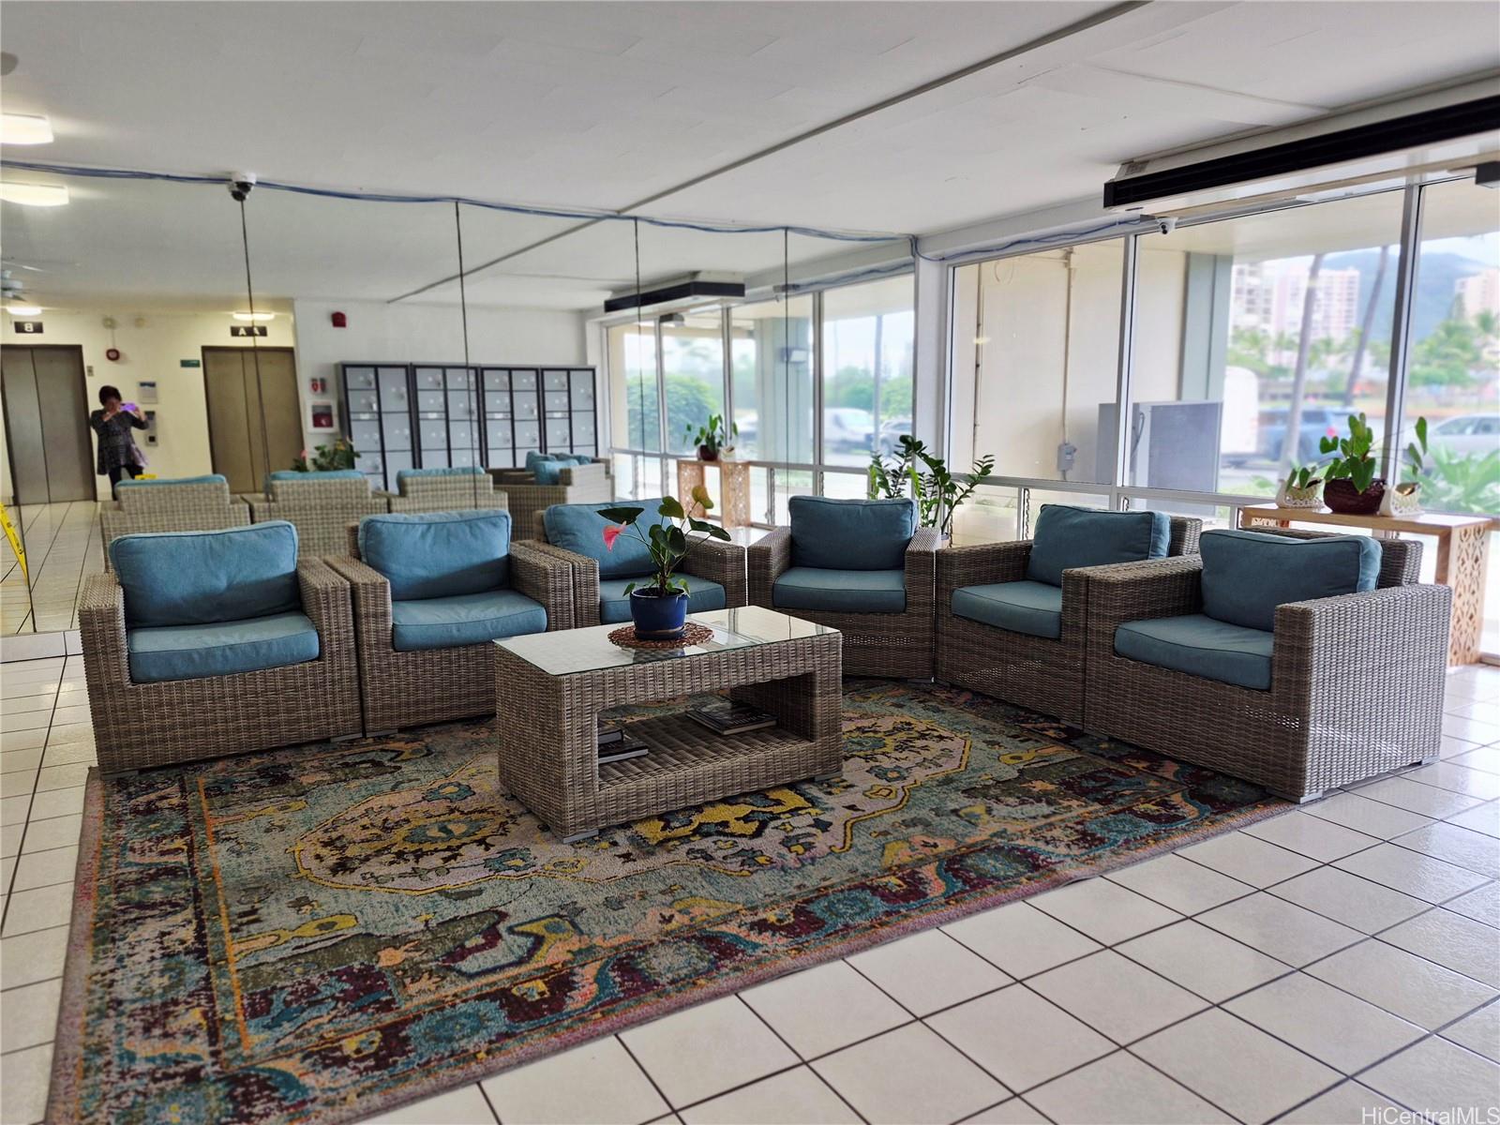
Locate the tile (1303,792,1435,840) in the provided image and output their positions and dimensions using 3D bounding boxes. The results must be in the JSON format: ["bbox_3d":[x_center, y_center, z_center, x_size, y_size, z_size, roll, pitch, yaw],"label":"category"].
[{"bbox_3d":[2.048,0.844,3.303,0.302,0.012,0.302,-6,10,-29],"label":"tile"}]

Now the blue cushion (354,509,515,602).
[{"bbox_3d":[-1.545,-0.035,4.936,0.693,0.436,0.188,-5,0,-28],"label":"blue cushion"}]

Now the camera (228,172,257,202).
[{"bbox_3d":[-2.966,-2.225,5.853,0.142,0.129,0.138,-6,11,-31],"label":"camera"}]

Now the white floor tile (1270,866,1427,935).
[{"bbox_3d":[1.723,0.971,2.872,0.309,0.010,0.300,-6,11,-31],"label":"white floor tile"}]

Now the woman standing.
[{"bbox_3d":[-7.330,-1.154,11.577,0.469,1.663,0.347,-8,12,-39],"label":"woman standing"}]

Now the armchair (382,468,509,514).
[{"bbox_3d":[-2.662,-0.348,8.535,0.953,0.833,0.806,-6,11,-31],"label":"armchair"}]

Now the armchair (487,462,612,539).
[{"bbox_3d":[-1.910,-0.510,9.611,0.868,0.826,0.946,2,9,17],"label":"armchair"}]

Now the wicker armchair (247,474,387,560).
[{"bbox_3d":[-3.565,-0.256,8.176,0.945,0.851,0.861,-5,10,-28],"label":"wicker armchair"}]

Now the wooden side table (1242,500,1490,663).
[{"bbox_3d":[3.387,0.091,5.604,0.347,0.729,1.178,-6,10,-28],"label":"wooden side table"}]

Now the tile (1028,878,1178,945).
[{"bbox_3d":[0.966,0.951,2.716,0.302,0.012,0.302,-6,10,-29],"label":"tile"}]

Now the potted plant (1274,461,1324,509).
[{"bbox_3d":[3.280,-0.467,5.937,0.173,0.270,0.194,-6,10,-28],"label":"potted plant"}]

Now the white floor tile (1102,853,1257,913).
[{"bbox_3d":[1.287,0.958,2.981,0.309,0.010,0.300,-6,11,-31],"label":"white floor tile"}]

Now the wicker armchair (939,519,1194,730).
[{"bbox_3d":[1.538,0.205,4.729,0.868,0.826,0.946,-6,10,-28],"label":"wicker armchair"}]

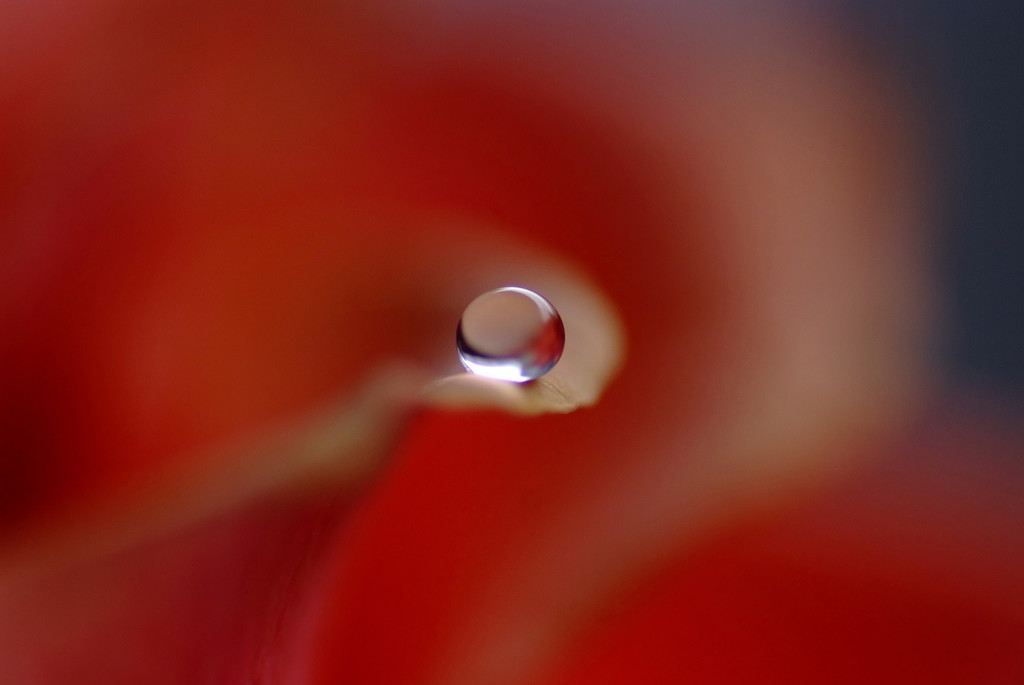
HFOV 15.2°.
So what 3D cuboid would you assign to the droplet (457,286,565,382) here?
[{"bbox_3d":[0.000,0.000,0.110,0.003,0.003,0.003,0,11,0],"label":"droplet"}]

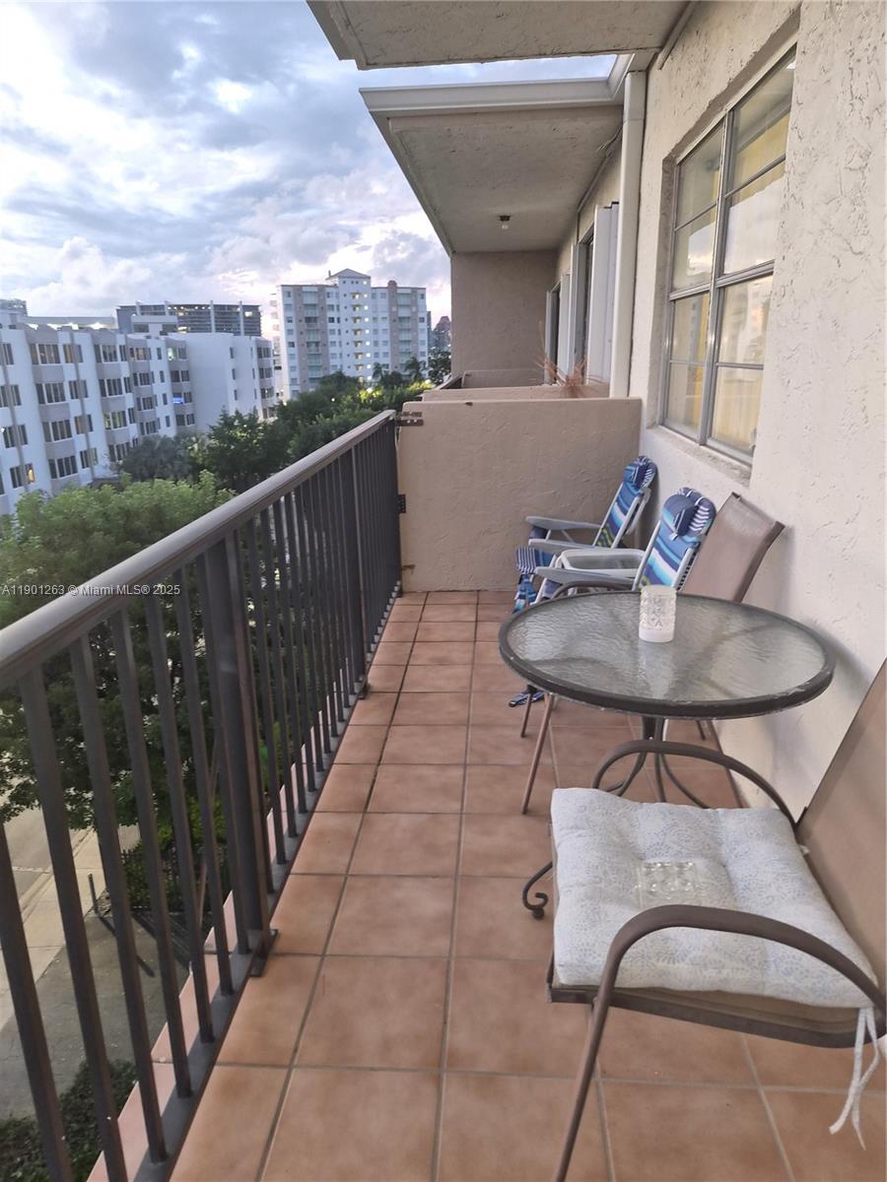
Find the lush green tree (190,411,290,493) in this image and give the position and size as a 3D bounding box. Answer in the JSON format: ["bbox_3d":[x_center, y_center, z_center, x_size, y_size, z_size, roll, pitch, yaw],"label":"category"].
[{"bbox_3d":[-20.244,-14.408,80.314,8.800,7.500,8.800,0,17,4],"label":"lush green tree"}]

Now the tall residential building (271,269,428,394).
[{"bbox_3d":[-23.379,-63.449,198.037,37.173,33.263,12.000,-10,19,-26],"label":"tall residential building"}]

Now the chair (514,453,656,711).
[{"bbox_3d":[0.723,-0.271,4.201,0.716,0.885,0.612,0,17,4],"label":"chair"}]

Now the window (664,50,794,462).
[{"bbox_3d":[1.136,-1.250,3.241,0.090,1.281,1.815,0,17,4],"label":"window"}]

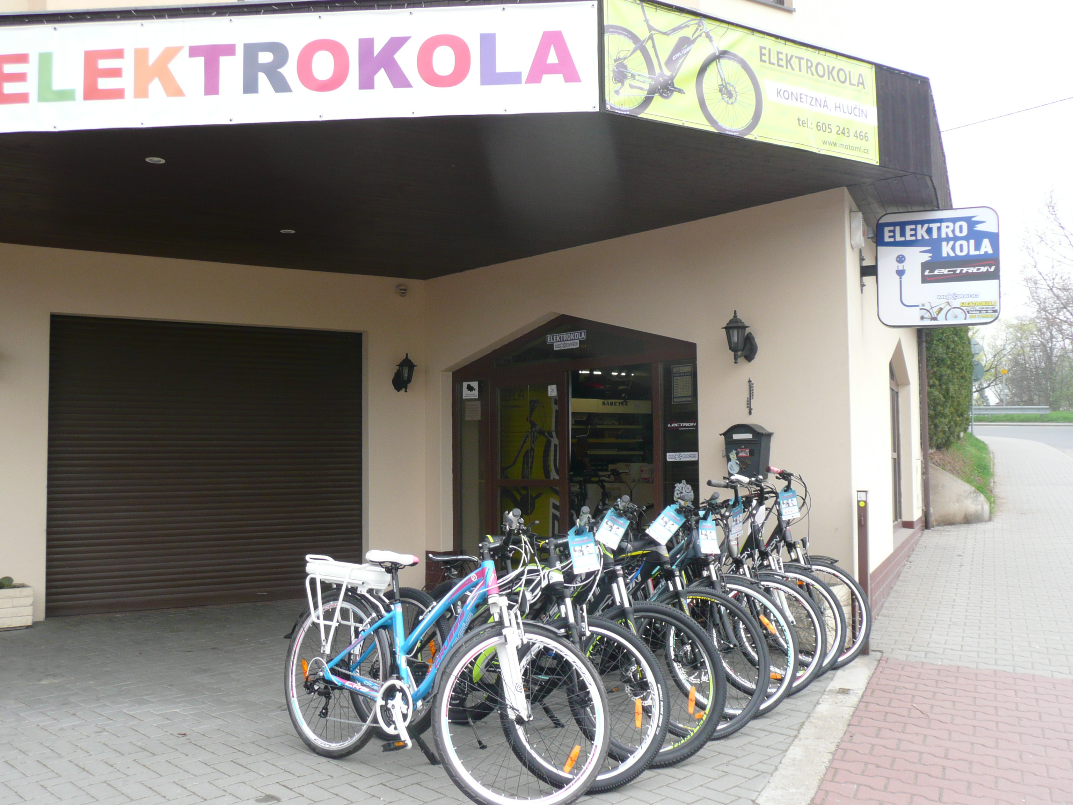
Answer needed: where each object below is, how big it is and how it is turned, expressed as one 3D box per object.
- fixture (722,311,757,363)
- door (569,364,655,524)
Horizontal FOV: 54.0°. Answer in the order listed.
[{"bbox_3d":[1.475,-0.472,7.675,0.265,0.386,0.195,3,-5,-44],"label":"fixture"},{"bbox_3d":[0.636,0.731,8.963,0.070,2.070,1.002,3,-5,-44],"label":"door"}]

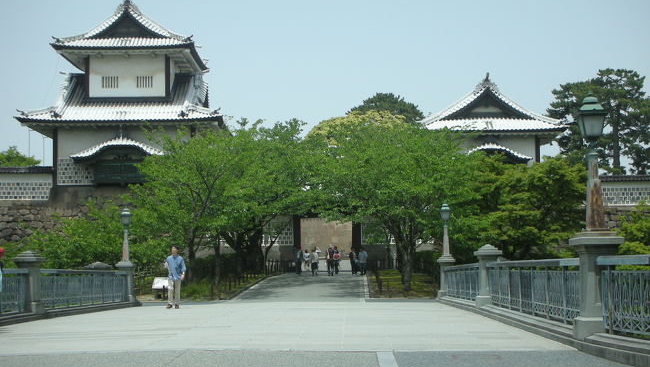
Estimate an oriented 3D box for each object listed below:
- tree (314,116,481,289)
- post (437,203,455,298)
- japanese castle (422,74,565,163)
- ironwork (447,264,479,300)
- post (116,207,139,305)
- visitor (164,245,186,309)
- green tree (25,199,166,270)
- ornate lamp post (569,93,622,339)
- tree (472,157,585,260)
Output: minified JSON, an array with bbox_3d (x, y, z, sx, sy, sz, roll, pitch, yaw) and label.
[{"bbox_3d":[2.580,0.705,42.500,6.200,6.400,6.000,0,-4,0],"label":"tree"},{"bbox_3d":[3.640,2.013,34.300,0.530,2.880,0.530,-1,-4,1],"label":"post"},{"bbox_3d":[12.324,-3.364,86.165,10.300,8.300,12.400,-1,-4,3],"label":"japanese castle"},{"bbox_3d":[3.521,2.482,29.000,0.140,0.840,9.800,-1,-4,1],"label":"ironwork"},{"bbox_3d":[-5.916,2.146,34.301,0.530,2.880,0.530,-1,-4,1],"label":"post"},{"bbox_3d":[-4.021,2.512,30.800,0.560,1.700,0.380,-1,-4,7],"label":"visitor"},{"bbox_3d":[-8.418,1.944,42.000,5.200,3.000,4.200,0,-4,0],"label":"green tree"},{"bbox_3d":[3.154,0.368,13.350,0.540,2.840,0.540,-1,-4,1],"label":"ornate lamp post"},{"bbox_3d":[8.531,1.216,48.000,4.800,4.900,4.500,0,-4,0],"label":"tree"}]

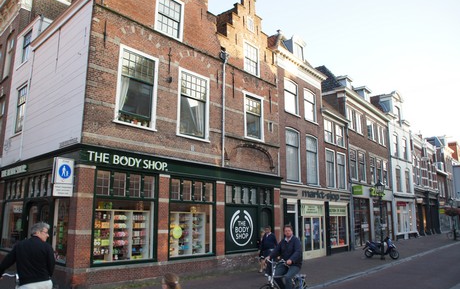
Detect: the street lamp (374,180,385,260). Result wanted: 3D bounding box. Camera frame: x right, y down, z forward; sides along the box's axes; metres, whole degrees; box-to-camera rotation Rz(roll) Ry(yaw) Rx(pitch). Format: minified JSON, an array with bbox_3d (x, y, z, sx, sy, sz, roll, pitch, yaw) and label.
[{"bbox_3d":[6.974,3.481,16.108,0.450,3.650,0.450,-11,-16,43],"label":"street lamp"}]

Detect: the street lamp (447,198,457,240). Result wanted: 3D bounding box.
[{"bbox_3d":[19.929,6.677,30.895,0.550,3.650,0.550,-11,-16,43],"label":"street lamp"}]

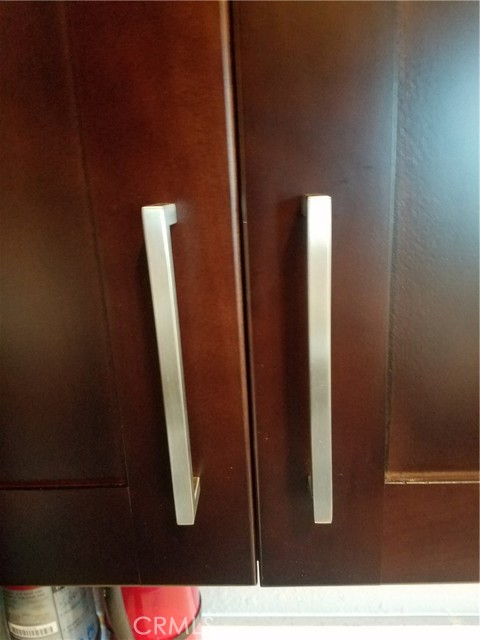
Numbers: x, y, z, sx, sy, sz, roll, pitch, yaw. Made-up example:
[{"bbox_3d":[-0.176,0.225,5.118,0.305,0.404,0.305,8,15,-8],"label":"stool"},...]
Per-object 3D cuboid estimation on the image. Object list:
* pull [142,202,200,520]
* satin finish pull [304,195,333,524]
[{"bbox_3d":[-0.033,0.026,0.252,0.010,0.168,0.029,-2,16,4],"label":"pull"},{"bbox_3d":[0.040,0.023,0.246,0.010,0.168,0.029,-2,16,4],"label":"satin finish pull"}]

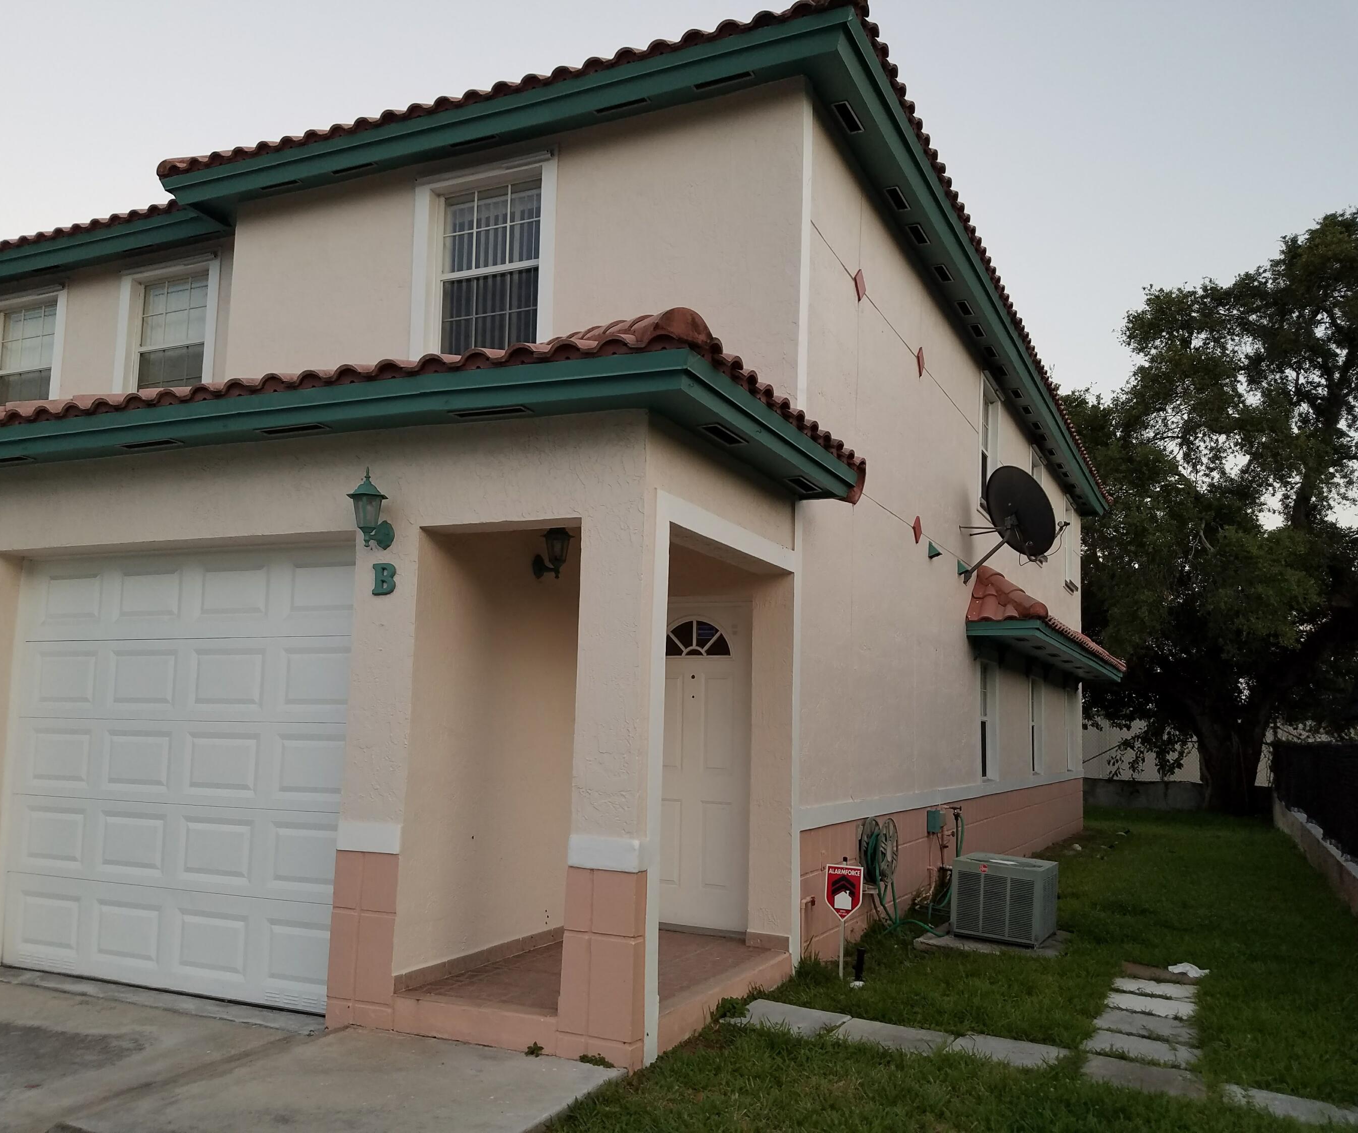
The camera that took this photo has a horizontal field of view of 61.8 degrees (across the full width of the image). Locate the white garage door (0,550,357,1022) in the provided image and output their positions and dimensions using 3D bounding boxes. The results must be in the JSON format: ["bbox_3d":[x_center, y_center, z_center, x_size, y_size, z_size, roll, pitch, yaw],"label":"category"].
[{"bbox_3d":[-2.778,1.113,6.303,2.760,2.440,0.070,-3,-10,25],"label":"white garage door"}]

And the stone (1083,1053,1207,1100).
[{"bbox_3d":[2.004,2.196,4.877,0.480,0.050,0.380,-3,-9,26],"label":"stone"}]

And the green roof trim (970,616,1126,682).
[{"bbox_3d":[5.030,1.220,14.828,0.671,0.171,8.837,-3,-9,26],"label":"green roof trim"}]

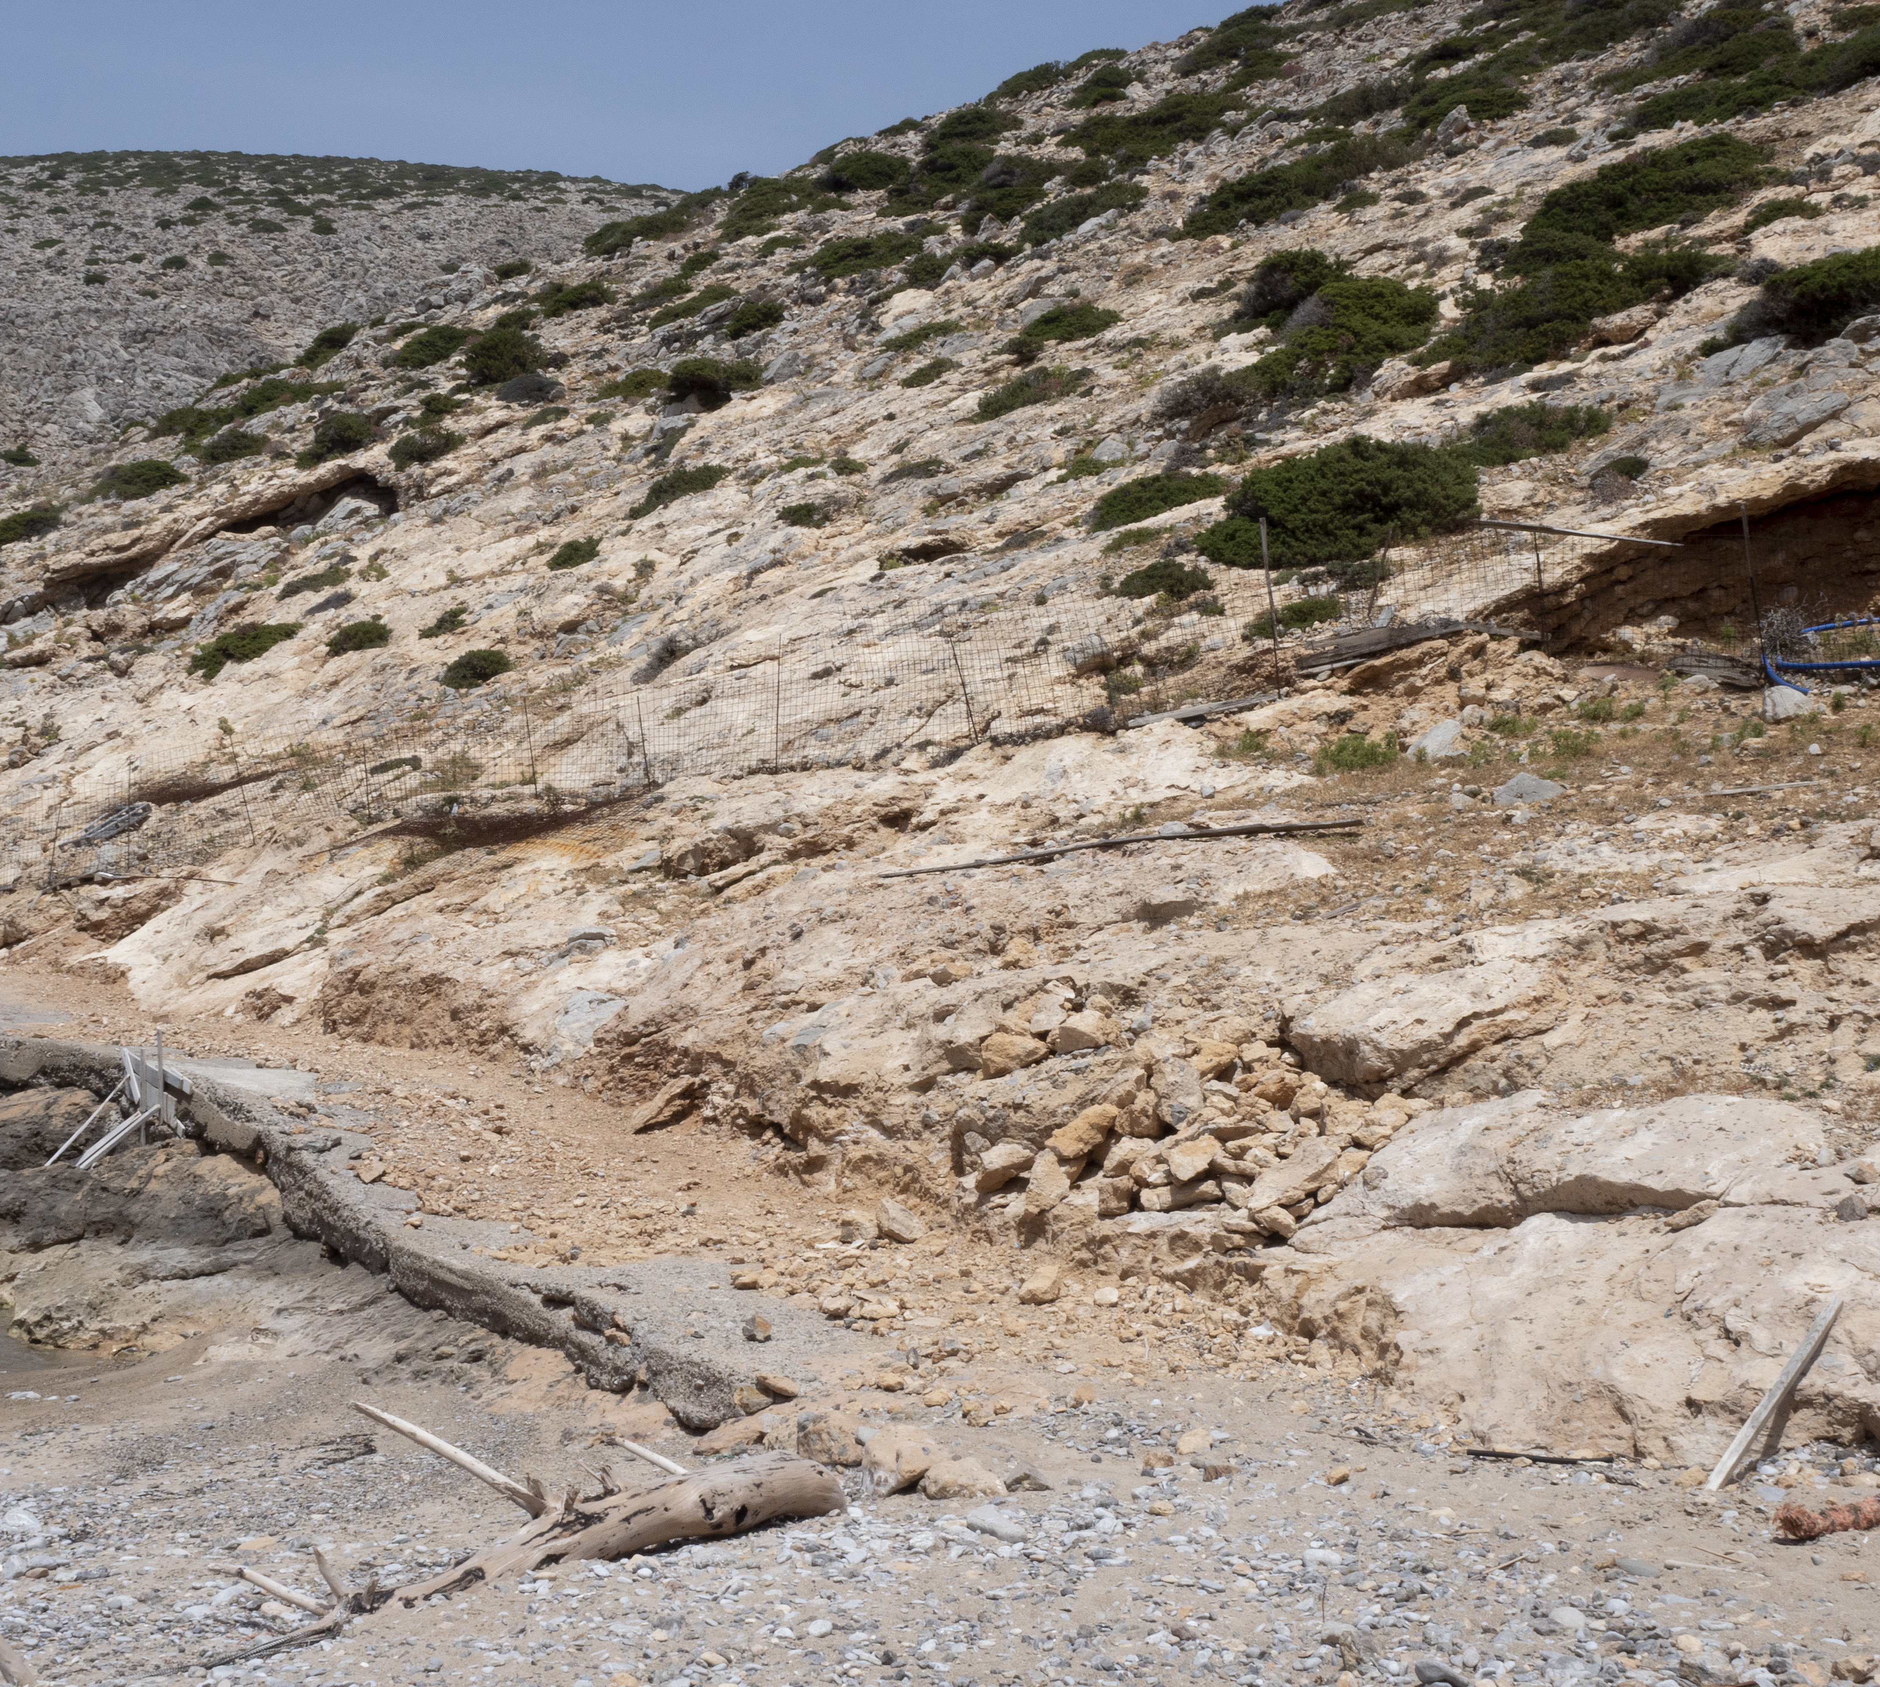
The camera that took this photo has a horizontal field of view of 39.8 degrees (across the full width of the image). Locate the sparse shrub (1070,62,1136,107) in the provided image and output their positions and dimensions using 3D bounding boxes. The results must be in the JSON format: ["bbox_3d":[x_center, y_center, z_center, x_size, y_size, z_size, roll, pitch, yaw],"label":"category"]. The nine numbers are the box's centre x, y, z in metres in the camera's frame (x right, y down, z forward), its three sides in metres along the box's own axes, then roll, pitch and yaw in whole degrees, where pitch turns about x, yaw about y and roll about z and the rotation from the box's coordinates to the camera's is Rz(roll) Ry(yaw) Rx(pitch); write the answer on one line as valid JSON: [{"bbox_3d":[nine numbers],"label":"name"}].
[{"bbox_3d":[4.401,-20.445,70.000,1.699,1.068,1.529,0,-2,0],"label":"sparse shrub"}]

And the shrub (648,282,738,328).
[{"bbox_3d":[-4.750,-10.361,50.000,1.700,0.800,1.300,0,-1,0],"label":"shrub"}]

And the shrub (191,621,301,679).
[{"bbox_3d":[-10.949,-3.049,41.000,1.746,0.915,1.397,0,-3,0],"label":"shrub"}]

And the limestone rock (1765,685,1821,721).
[{"bbox_3d":[5.744,-0.947,17.500,0.370,0.240,0.300,0,-1,0],"label":"limestone rock"}]

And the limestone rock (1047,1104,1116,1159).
[{"bbox_3d":[0.686,1.397,12.600,0.331,0.254,0.281,0,-2,0],"label":"limestone rock"}]

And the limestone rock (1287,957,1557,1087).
[{"bbox_3d":[2.204,0.817,11.900,1.200,0.500,0.850,0,-1,0],"label":"limestone rock"}]

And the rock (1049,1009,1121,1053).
[{"bbox_3d":[0.764,0.991,13.700,0.359,0.209,0.305,0,-2,0],"label":"rock"}]

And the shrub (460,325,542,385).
[{"bbox_3d":[-9.615,-10.713,57.000,1.720,1.217,1.548,0,-2,0],"label":"shrub"}]

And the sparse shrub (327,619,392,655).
[{"bbox_3d":[-7.139,-2.542,32.000,0.776,0.389,0.680,0,-1,0],"label":"sparse shrub"}]

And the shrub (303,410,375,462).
[{"bbox_3d":[-10.375,-7.043,45.000,1.210,0.821,1.060,0,-1,0],"label":"shrub"}]

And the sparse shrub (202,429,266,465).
[{"bbox_3d":[-12.774,-7.181,47.000,1.140,0.601,0.999,0,-1,0],"label":"sparse shrub"}]

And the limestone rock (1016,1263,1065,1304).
[{"bbox_3d":[0.362,1.589,9.400,0.165,0.135,0.140,0,-1,0],"label":"limestone rock"}]

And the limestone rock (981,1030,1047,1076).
[{"bbox_3d":[0.420,1.196,14.800,0.390,0.260,0.255,0,-3,0],"label":"limestone rock"}]

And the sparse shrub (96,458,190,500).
[{"bbox_3d":[-15.943,-7.295,52.000,1.841,0.761,1.657,0,-2,0],"label":"sparse shrub"}]

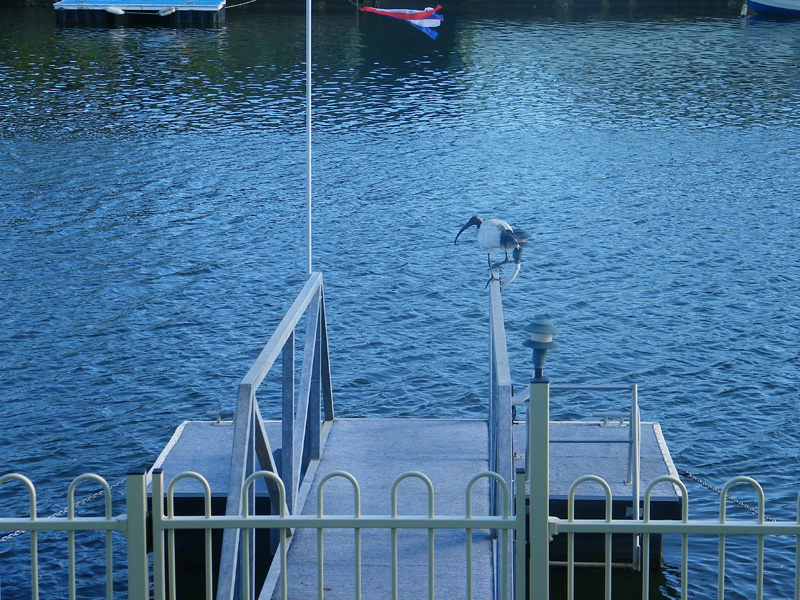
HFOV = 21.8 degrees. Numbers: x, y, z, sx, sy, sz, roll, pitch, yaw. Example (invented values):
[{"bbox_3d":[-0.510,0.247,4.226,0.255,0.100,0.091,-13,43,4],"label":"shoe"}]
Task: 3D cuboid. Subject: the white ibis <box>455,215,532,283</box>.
[{"bbox_3d":[0.504,-0.279,11.850,0.480,0.380,0.190,7,12,36],"label":"white ibis"}]

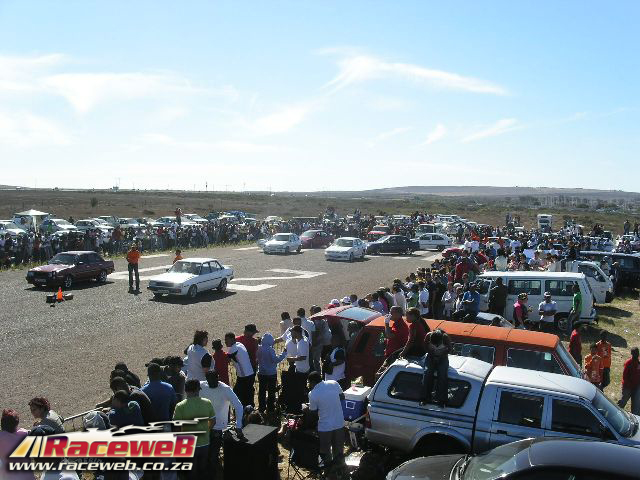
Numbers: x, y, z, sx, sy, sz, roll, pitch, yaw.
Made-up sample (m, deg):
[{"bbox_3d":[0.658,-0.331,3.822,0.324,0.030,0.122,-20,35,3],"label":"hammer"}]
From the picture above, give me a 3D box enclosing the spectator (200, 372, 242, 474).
[{"bbox_3d":[-1.482,2.744,10.262,0.580,1.720,0.380,0,4,0],"label":"spectator"}]

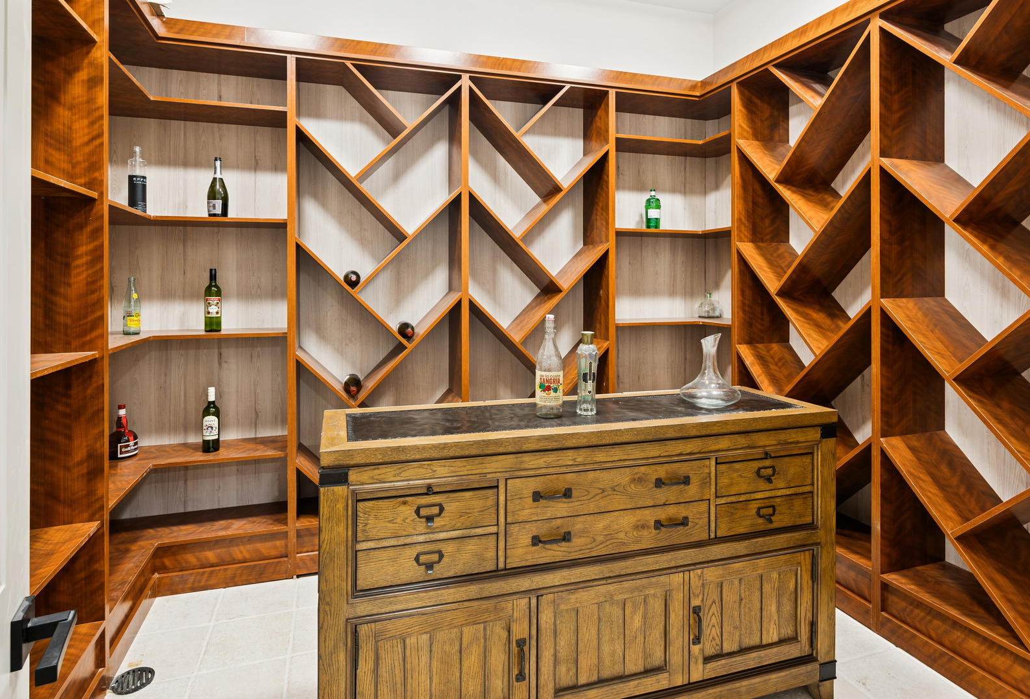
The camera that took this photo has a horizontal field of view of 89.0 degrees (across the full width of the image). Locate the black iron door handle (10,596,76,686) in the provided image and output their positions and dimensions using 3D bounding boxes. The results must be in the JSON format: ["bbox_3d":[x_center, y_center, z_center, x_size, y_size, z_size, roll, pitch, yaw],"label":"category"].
[{"bbox_3d":[-0.617,0.383,0.681,0.064,0.066,0.160,-2,5,-31],"label":"black iron door handle"}]

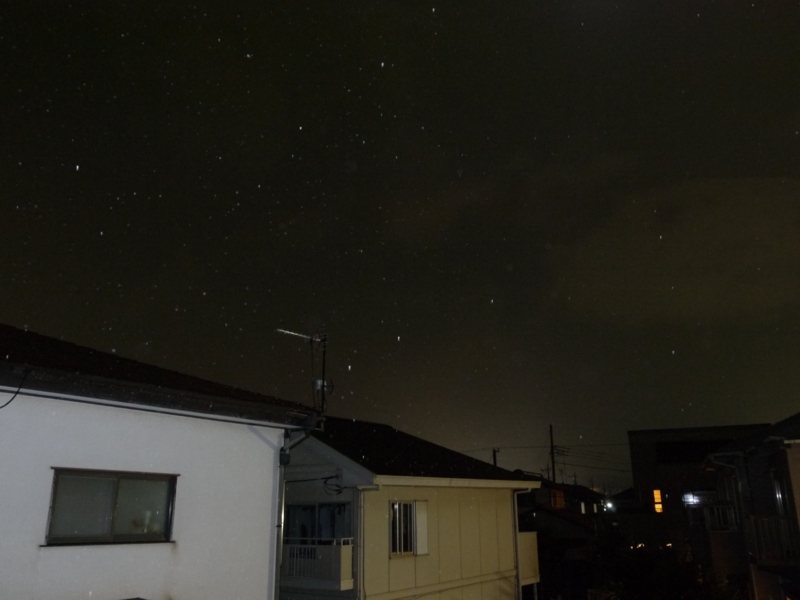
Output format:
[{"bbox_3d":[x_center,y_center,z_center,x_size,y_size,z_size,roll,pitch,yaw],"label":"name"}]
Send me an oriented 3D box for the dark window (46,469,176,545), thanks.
[{"bbox_3d":[-3.496,2.563,8.575,0.100,0.870,1.710,-12,-21,34],"label":"dark window"}]

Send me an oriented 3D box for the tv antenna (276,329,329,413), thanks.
[{"bbox_3d":[-1.629,1.096,11.531,0.450,1.480,1.060,-16,-24,42],"label":"tv antenna"}]

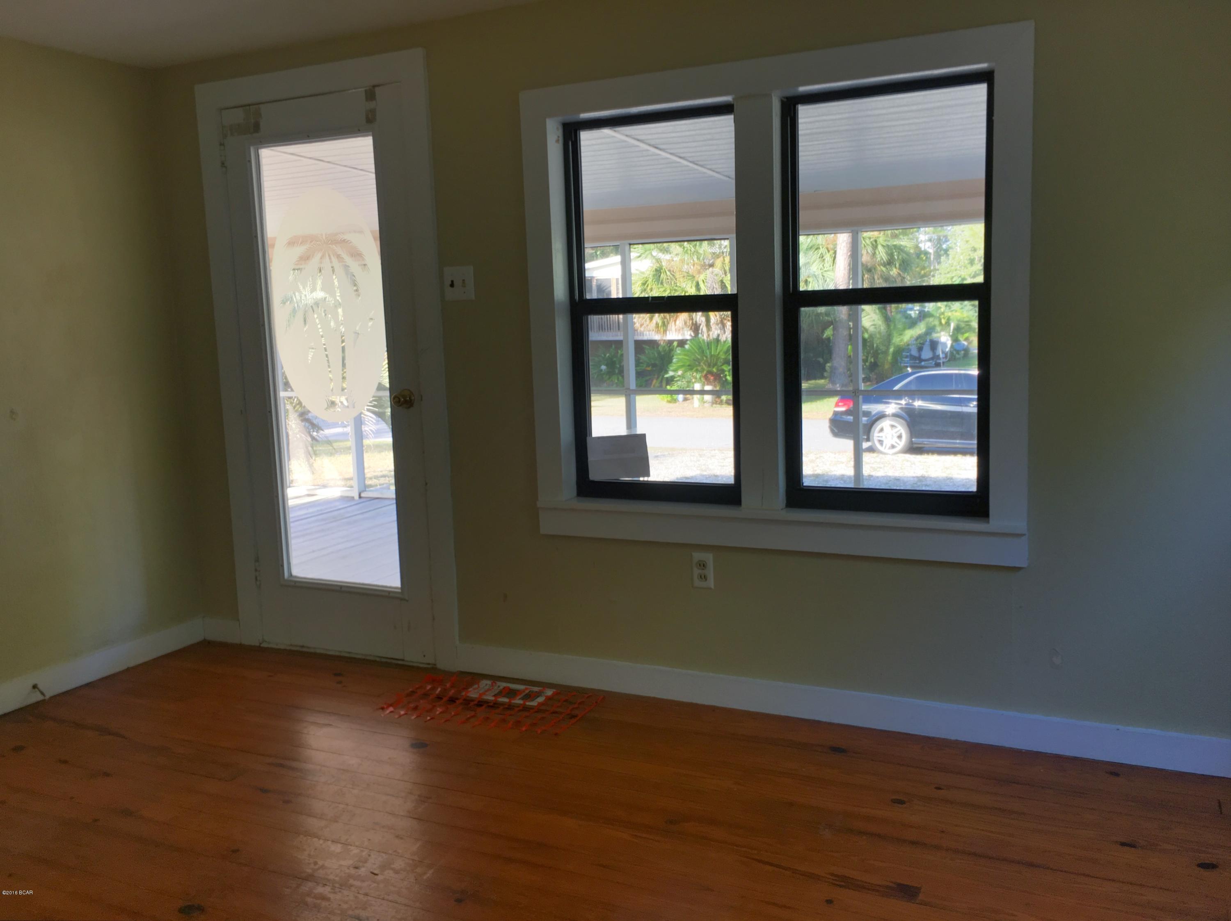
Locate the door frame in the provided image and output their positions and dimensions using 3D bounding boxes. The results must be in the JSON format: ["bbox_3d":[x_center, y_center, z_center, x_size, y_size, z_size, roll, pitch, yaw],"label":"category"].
[{"bbox_3d":[-1.042,-0.325,3.802,1.026,2.140,0.100,2,8,25],"label":"door frame"}]

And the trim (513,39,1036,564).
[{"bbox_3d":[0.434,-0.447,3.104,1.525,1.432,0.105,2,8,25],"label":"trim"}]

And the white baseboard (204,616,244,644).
[{"bbox_3d":[-1.580,0.682,4.154,0.191,0.098,0.018,2,8,25],"label":"white baseboard"}]

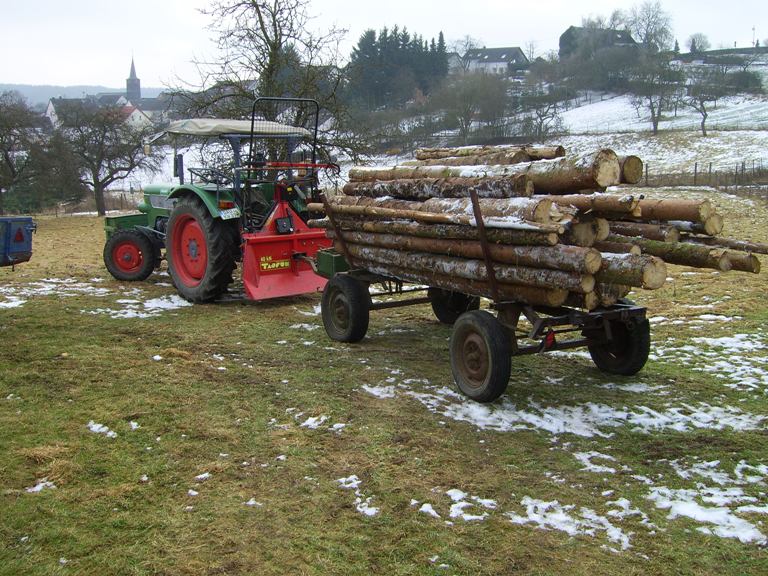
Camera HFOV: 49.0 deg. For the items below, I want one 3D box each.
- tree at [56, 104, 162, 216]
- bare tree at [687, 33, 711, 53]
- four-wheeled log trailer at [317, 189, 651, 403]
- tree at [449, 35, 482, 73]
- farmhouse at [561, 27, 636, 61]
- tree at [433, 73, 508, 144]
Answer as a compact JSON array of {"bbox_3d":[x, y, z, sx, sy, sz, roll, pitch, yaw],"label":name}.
[{"bbox_3d":[-9.768,-4.537,30.000,3.772,3.985,3.583,-3,10,-18],"label":"tree"},{"bbox_3d":[74.606,-58.119,200.000,5.693,4.982,5.409,3,10,20],"label":"bare tree"},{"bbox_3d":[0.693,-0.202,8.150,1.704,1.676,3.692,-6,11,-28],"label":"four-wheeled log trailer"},{"bbox_3d":[14.983,-43.112,155.000,6.251,6.986,5.938,1,9,5],"label":"tree"},{"bbox_3d":[41.783,-47.654,165.000,12.500,7.600,9.000,-4,10,-23],"label":"farmhouse"},{"bbox_3d":[7.387,-15.329,72.000,6.490,6.149,6.166,1,9,6],"label":"tree"}]

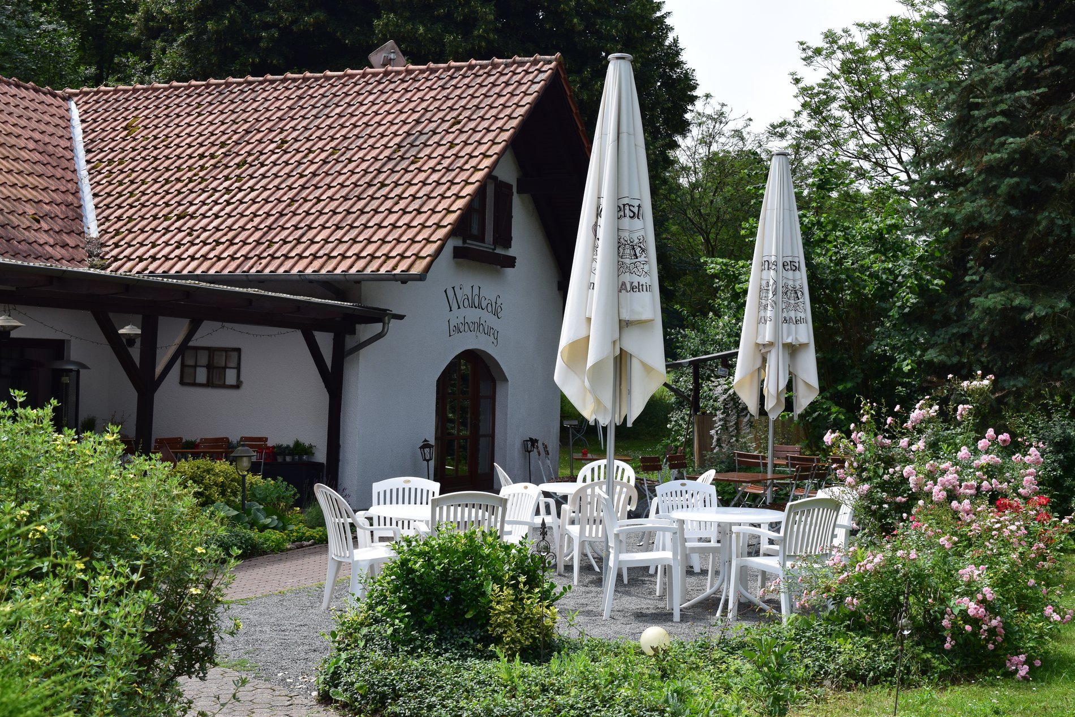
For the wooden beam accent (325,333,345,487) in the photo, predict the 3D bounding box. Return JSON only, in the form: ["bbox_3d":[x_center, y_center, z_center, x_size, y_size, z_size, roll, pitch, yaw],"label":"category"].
[{"bbox_3d":[-2.525,0.780,17.983,0.120,2.224,0.120,2,0,26],"label":"wooden beam accent"}]

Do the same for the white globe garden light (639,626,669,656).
[{"bbox_3d":[0.745,1.794,9.100,0.189,0.189,0.189,2,0,0],"label":"white globe garden light"}]

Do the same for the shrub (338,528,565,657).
[{"bbox_3d":[-0.514,1.418,8.650,1.330,0.797,1.100,2,-1,0],"label":"shrub"}]

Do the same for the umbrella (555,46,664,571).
[{"bbox_3d":[0.603,-0.314,11.844,0.900,4.408,0.880,2,0,0],"label":"umbrella"}]

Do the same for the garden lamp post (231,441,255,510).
[{"bbox_3d":[-3.069,1.353,14.900,0.270,0.988,0.270,2,-1,0],"label":"garden lamp post"}]

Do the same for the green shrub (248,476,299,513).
[{"bbox_3d":[-2.912,1.551,15.800,0.550,0.520,0.500,2,-1,0],"label":"green shrub"}]

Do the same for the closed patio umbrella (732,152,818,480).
[{"bbox_3d":[2.649,-0.148,16.000,0.950,4.304,0.950,2,-1,0],"label":"closed patio umbrella"}]

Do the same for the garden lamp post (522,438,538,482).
[{"bbox_3d":[-0.124,1.623,22.430,0.200,0.751,0.220,2,0,26],"label":"garden lamp post"}]

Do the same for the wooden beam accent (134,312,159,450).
[{"bbox_3d":[-3.977,0.690,14.561,0.122,2.267,0.122,2,0,26],"label":"wooden beam accent"}]

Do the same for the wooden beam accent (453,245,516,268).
[{"bbox_3d":[-0.777,-1.510,21.486,0.190,0.190,1.682,2,-1,24],"label":"wooden beam accent"}]

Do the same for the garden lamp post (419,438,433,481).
[{"bbox_3d":[-1.537,1.559,20.095,0.218,0.869,0.218,2,-1,24],"label":"garden lamp post"}]

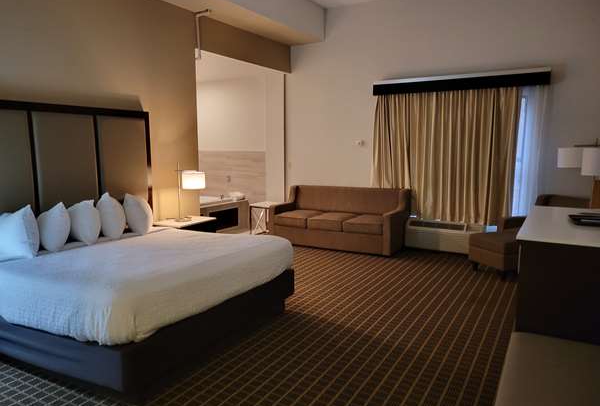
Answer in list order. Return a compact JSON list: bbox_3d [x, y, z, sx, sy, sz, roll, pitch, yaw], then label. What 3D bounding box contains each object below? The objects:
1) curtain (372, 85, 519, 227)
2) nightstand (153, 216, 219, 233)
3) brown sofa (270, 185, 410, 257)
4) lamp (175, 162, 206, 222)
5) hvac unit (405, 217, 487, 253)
[{"bbox_3d":[2.056,-0.687,6.617,2.072,1.952,0.128,4,9,30],"label":"curtain"},{"bbox_3d":[-1.404,0.558,5.593,0.432,0.651,0.704,4,9,30],"label":"nightstand"},{"bbox_3d":[0.615,0.225,7.152,2.016,0.864,0.872,4,9,30],"label":"brown sofa"},{"bbox_3d":[-1.400,-0.130,5.568,0.360,0.727,0.248,4,9,30],"label":"lamp"},{"bbox_3d":[2.178,0.493,6.685,1.168,0.424,0.248,4,9,30],"label":"hvac unit"}]

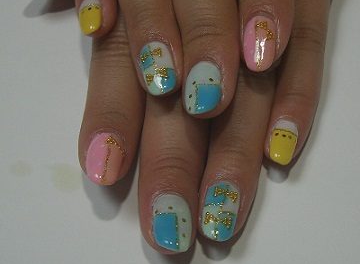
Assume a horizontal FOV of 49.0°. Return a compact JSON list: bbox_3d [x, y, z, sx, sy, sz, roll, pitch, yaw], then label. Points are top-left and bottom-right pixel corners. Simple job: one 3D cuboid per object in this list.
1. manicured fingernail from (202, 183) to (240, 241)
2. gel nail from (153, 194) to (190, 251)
[{"bbox_3d":[0.012,0.024,0.117,0.011,0.003,0.017,9,73,15],"label":"manicured fingernail"},{"bbox_3d":[-0.002,0.027,0.116,0.011,0.003,0.017,-2,71,-9],"label":"gel nail"}]

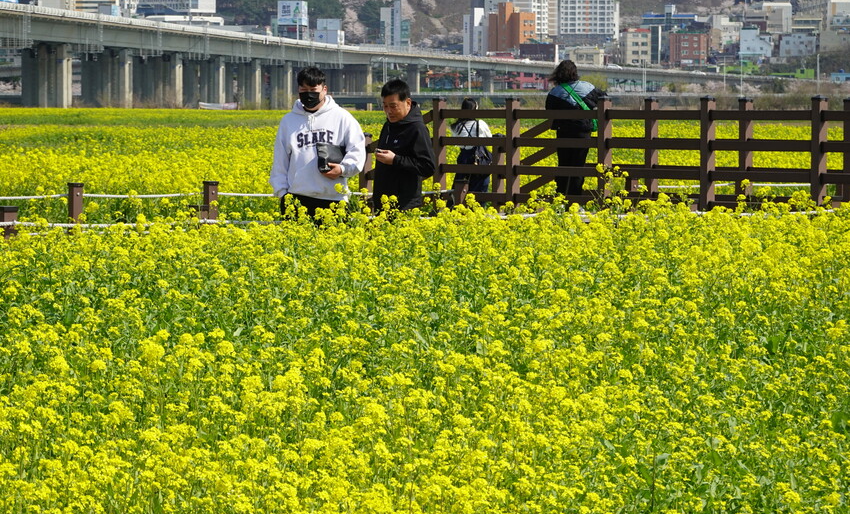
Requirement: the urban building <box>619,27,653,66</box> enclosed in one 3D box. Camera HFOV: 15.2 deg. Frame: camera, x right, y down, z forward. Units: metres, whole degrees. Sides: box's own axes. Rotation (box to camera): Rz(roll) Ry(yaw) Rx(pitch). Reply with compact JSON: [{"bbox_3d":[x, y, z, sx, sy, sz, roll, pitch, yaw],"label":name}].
[{"bbox_3d":[72.675,-72.330,1100.000,9.000,13.000,10.000,0,3,-10],"label":"urban building"}]

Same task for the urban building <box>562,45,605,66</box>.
[{"bbox_3d":[51.062,-64.188,1020.000,12.000,7.000,9.500,0,3,-2],"label":"urban building"}]

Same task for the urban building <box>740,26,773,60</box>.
[{"bbox_3d":[113.758,-73.444,1095.000,11.000,11.000,9.500,0,3,9],"label":"urban building"}]

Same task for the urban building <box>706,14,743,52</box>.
[{"bbox_3d":[107.520,-79.969,1140.000,10.500,13.300,9.500,0,3,-10],"label":"urban building"}]

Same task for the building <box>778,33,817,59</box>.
[{"bbox_3d":[128.193,-72.688,1095.000,12.500,8.800,9.500,0,3,8],"label":"building"}]

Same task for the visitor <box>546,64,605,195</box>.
[{"bbox_3d":[1.548,-1.238,33.000,0.560,1.600,0.420,0,3,8],"label":"visitor"}]

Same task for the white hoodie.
[{"bbox_3d":[-0.685,-0.705,20.500,0.600,0.680,0.360,0,3,10],"label":"white hoodie"}]

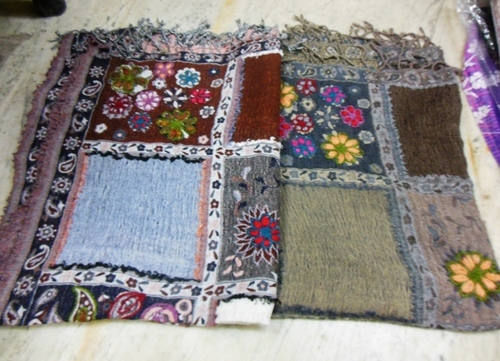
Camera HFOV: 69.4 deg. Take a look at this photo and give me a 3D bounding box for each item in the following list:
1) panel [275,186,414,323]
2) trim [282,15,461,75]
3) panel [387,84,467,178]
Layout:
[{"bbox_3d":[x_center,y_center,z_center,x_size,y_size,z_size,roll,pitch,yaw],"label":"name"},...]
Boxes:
[{"bbox_3d":[0.137,0.101,0.551,0.185,0.012,0.206,3,61,1],"label":"panel"},{"bbox_3d":[0.250,-0.286,0.770,0.356,0.020,0.159,4,61,2],"label":"trim"},{"bbox_3d":[0.335,-0.097,0.661,0.136,0.012,0.214,3,61,1],"label":"panel"}]

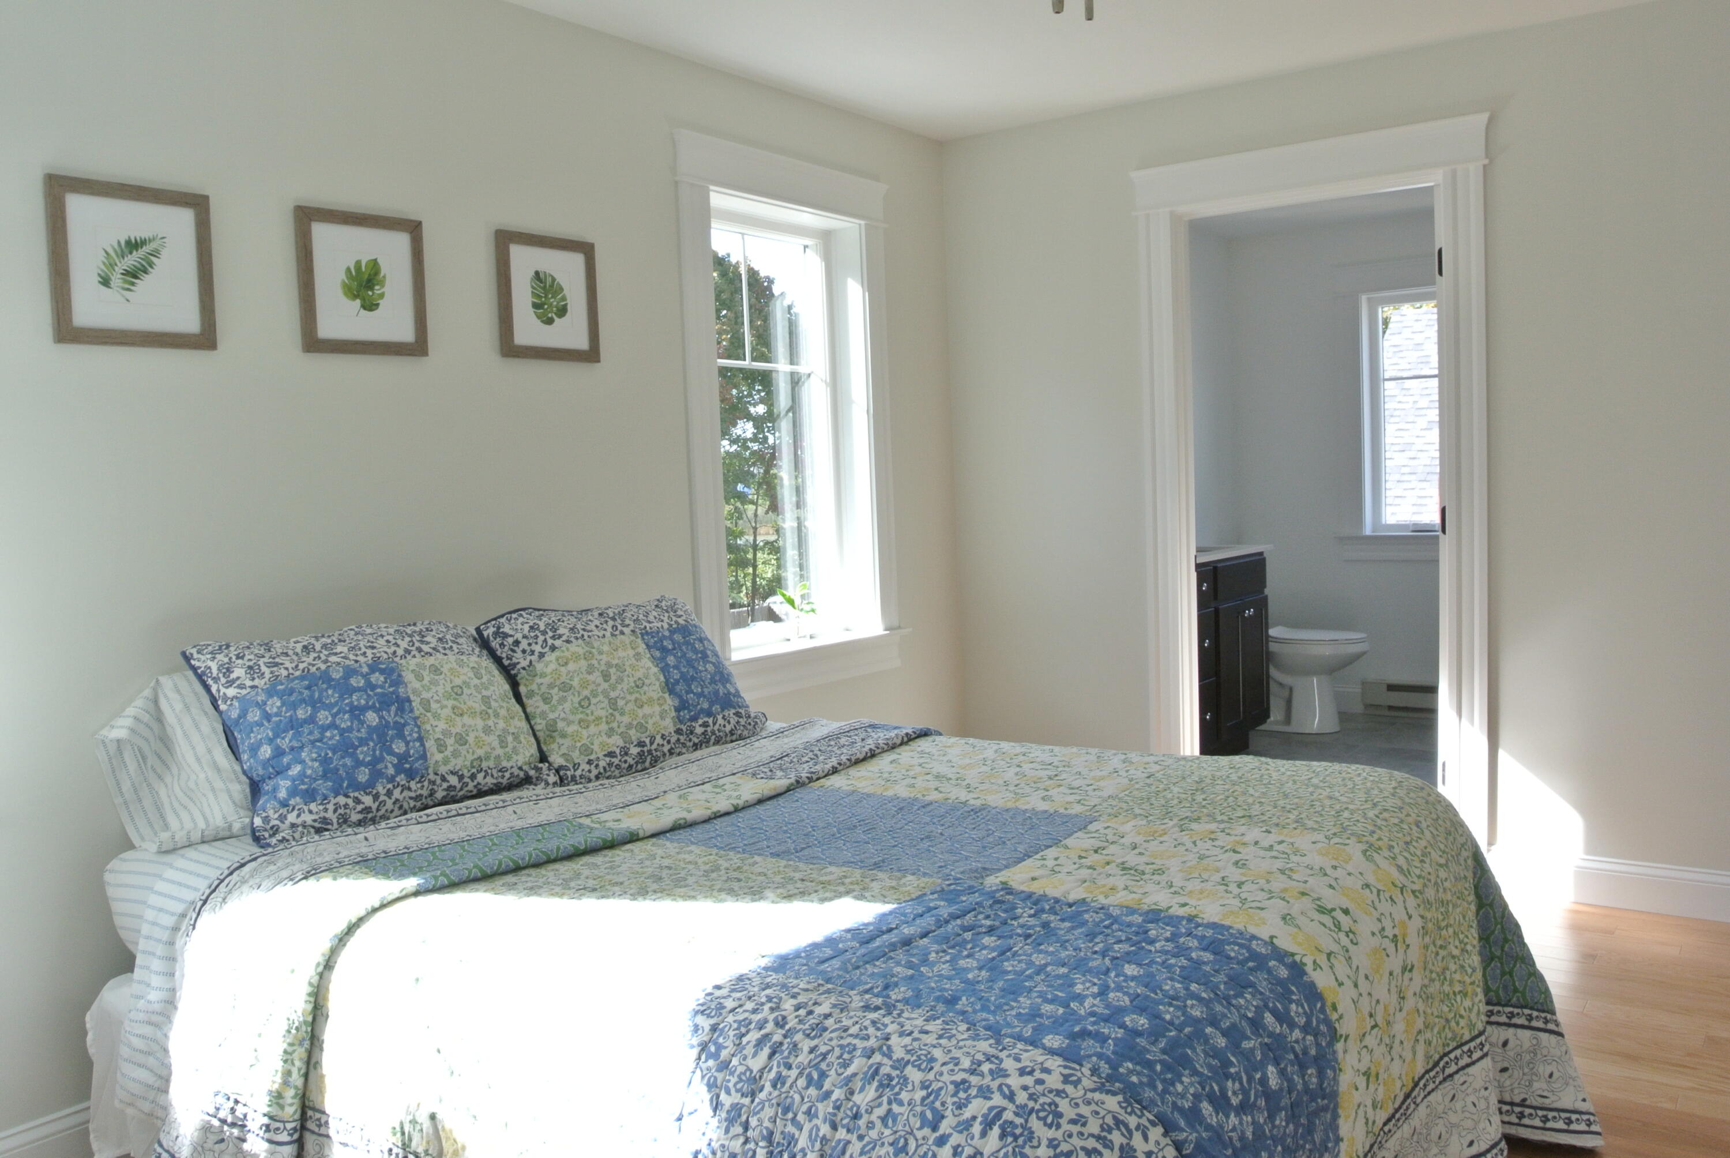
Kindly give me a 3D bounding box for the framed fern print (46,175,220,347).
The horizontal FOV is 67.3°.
[{"bbox_3d":[-1.360,-0.583,2.412,0.025,0.289,0.284,1,6,36],"label":"framed fern print"}]

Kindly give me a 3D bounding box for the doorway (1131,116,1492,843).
[{"bbox_3d":[1.361,-0.210,4.019,1.061,2.184,0.170,1,6,36],"label":"doorway"}]

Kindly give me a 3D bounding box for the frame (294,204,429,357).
[{"bbox_3d":[-1.079,-0.641,2.791,0.025,0.292,0.289,1,6,36],"label":"frame"}]

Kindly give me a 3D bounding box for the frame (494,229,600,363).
[{"bbox_3d":[-0.776,-0.688,3.186,0.025,0.297,0.296,1,6,36],"label":"frame"}]

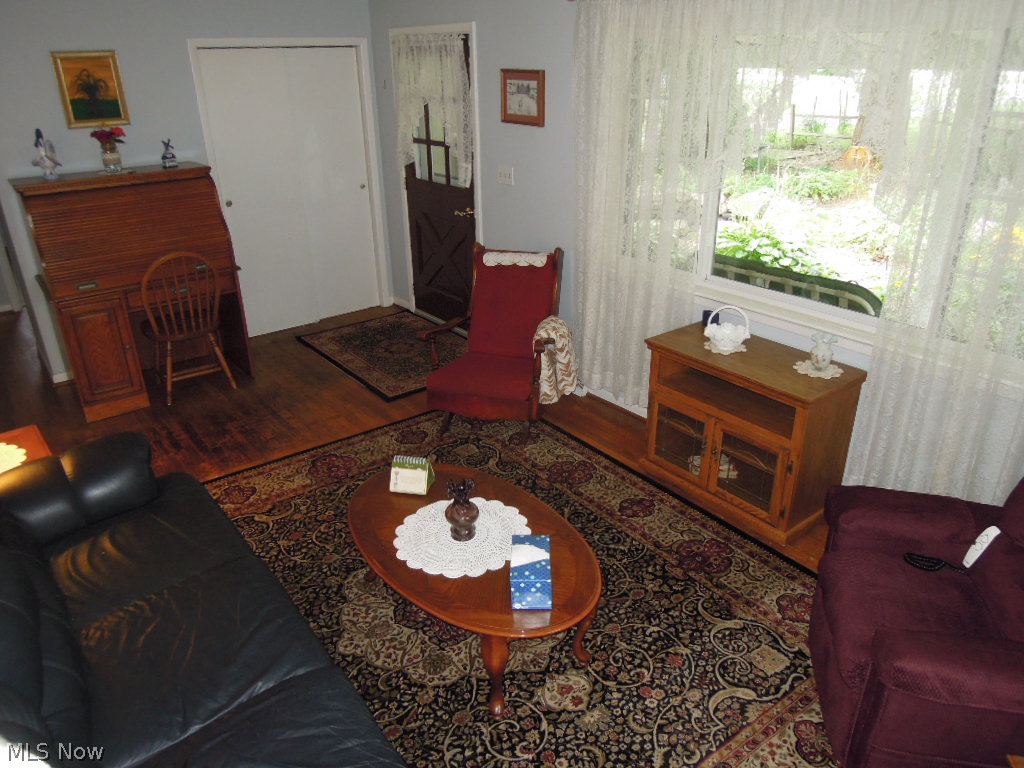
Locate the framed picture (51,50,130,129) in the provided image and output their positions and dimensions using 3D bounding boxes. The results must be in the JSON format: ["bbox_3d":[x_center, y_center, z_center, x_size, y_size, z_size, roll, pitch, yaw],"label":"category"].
[{"bbox_3d":[-2.572,-1.804,4.354,0.348,0.430,0.030,-18,29,-33],"label":"framed picture"}]

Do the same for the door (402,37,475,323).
[{"bbox_3d":[-0.521,-1.425,5.236,0.060,2.030,0.930,-19,30,-33],"label":"door"}]

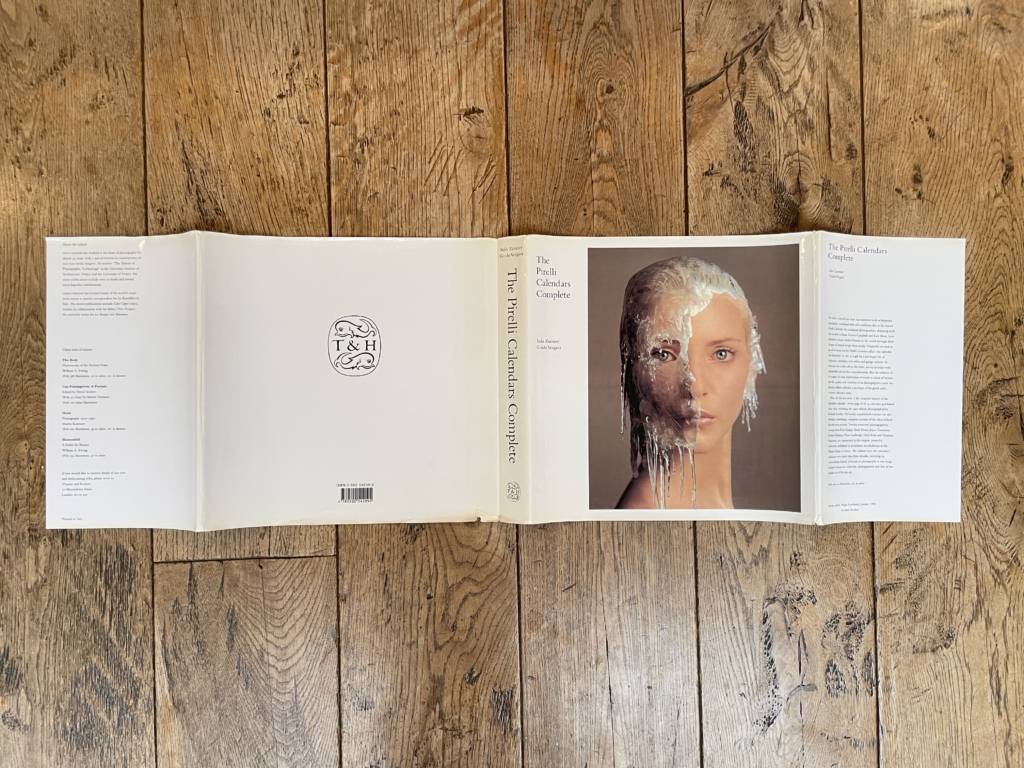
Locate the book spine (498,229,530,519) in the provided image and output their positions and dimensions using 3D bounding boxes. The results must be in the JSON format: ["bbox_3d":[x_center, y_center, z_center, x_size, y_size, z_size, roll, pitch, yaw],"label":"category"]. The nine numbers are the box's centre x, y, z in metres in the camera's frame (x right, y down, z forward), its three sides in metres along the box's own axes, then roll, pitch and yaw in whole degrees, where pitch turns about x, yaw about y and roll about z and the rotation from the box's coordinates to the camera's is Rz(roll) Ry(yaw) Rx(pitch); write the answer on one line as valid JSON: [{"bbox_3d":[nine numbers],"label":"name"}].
[{"bbox_3d":[0.003,-0.004,0.765,0.032,0.015,0.285,-1,89,6],"label":"book spine"}]

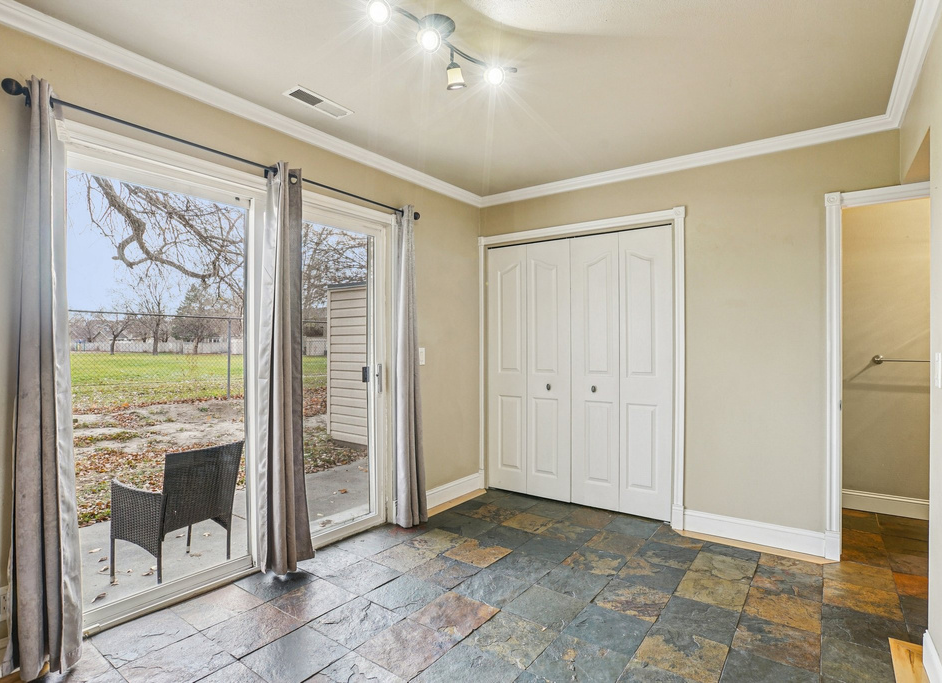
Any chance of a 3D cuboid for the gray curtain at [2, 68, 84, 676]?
[{"bbox_3d":[-1.591,0.136,1.807,0.133,2.188,0.205,0,-1,37],"label":"gray curtain"}]

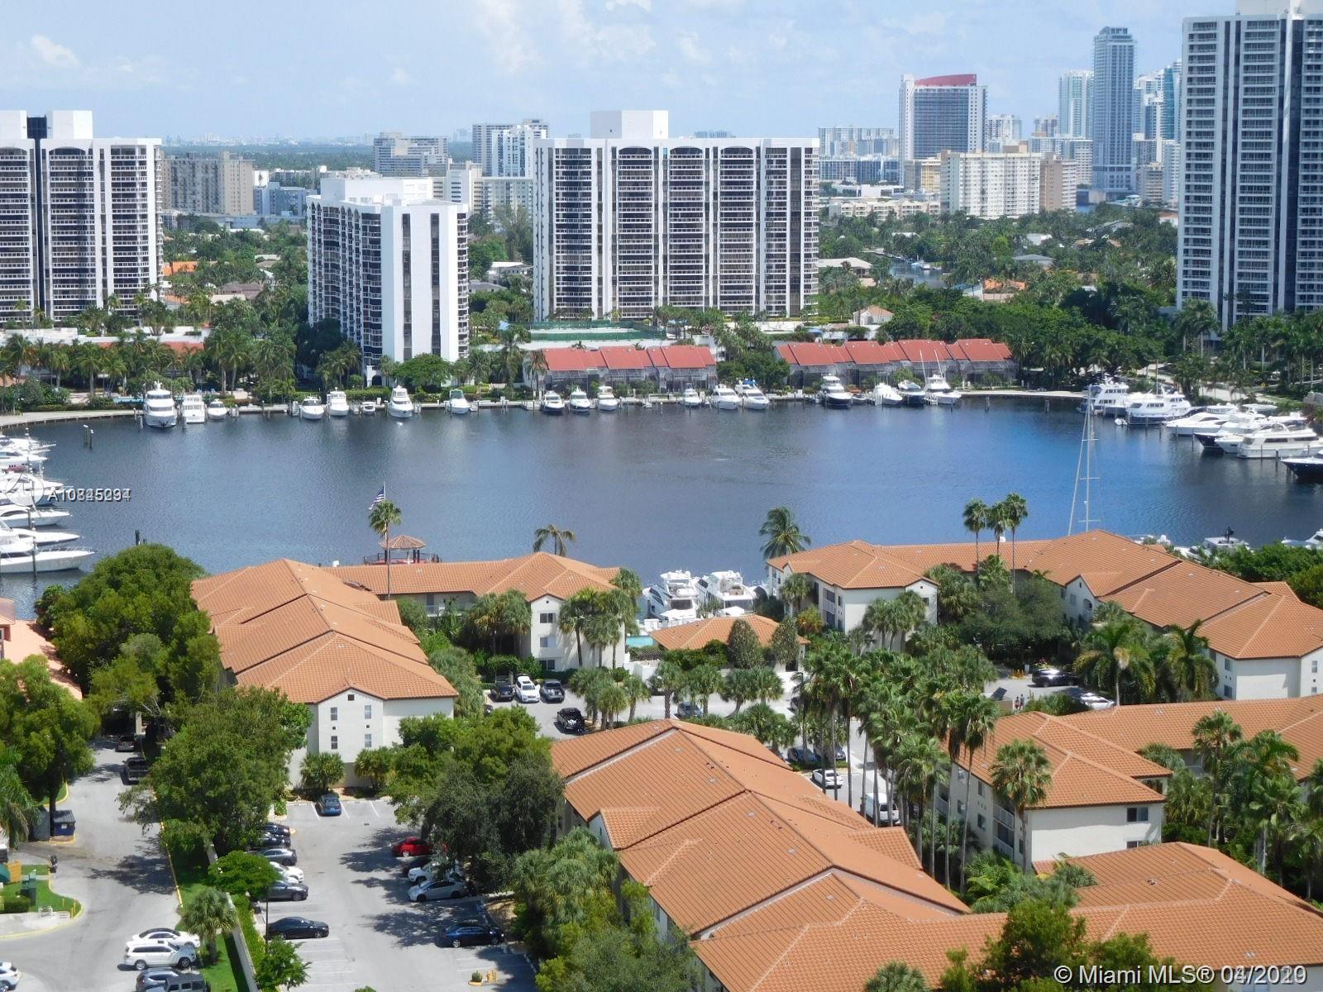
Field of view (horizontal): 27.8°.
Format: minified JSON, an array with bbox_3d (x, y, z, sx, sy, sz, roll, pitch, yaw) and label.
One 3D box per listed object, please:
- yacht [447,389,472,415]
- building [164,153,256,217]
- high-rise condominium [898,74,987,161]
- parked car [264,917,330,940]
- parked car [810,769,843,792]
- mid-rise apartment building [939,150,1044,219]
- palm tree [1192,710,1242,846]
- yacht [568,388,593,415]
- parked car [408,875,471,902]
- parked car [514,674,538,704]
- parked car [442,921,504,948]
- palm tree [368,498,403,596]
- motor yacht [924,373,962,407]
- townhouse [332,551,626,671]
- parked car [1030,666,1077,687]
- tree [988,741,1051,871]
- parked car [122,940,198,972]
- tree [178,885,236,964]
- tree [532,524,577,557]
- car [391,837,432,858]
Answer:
[{"bbox_3d":[-44.362,-20.884,588.116,3.500,4.400,10.500,-2,8,-17],"label":"yacht"},{"bbox_3d":[-292.199,-198.538,1727.681,60.000,48.500,24.000,7,10,40],"label":"building"},{"bbox_3d":[235.423,-298.663,2240.185,72.000,109.000,26.000,-1,8,-5],"label":"high-rise condominium"},{"bbox_3d":[-26.956,31.818,198.403,4.700,1.440,1.810,-1,8,-8],"label":"parked car"},{"bbox_3d":[15.135,25.421,243.677,1.820,1.440,4.600,-2,8,-14],"label":"parked car"},{"bbox_3d":[213.939,-198.778,1737.450,85.140,47.000,15.500,-7,11,-44],"label":"mid-rise apartment building"},{"bbox_3d":[44.183,23.577,213.565,4.000,13.200,4.000,0,8,0],"label":"palm tree"},{"bbox_3d":[-18.304,-21.492,591.870,4.100,4.600,12.500,-1,8,-8],"label":"yacht"},{"bbox_3d":[-17.258,30.296,207.670,4.500,1.470,1.790,-3,8,-18],"label":"parked car"},{"bbox_3d":[-14.101,20.211,281.077,1.920,1.700,4.700,-1,8,-11],"label":"parked car"},{"bbox_3d":[-13.703,31.910,195.856,4.750,1.450,1.830,-1,8,-11],"label":"parked car"},{"bbox_3d":[-29.818,10.246,290.483,3.500,19.552,3.500,0,8,0],"label":"palm tree"},{"bbox_3d":[63.156,-24.138,601.714,4.600,6.300,14.000,-3,8,-24],"label":"motor yacht"},{"bbox_3d":[-21.700,12.657,300.100,31.300,12.200,20.000,-2,8,-15],"label":"townhouse"},{"bbox_3d":[42.485,19.557,288.907,4.750,1.520,1.870,-1,8,-5],"label":"parked car"},{"bbox_3d":[28.536,25.357,212.343,4.800,12.600,4.800,0,8,0],"label":"tree"},{"bbox_3d":[-35.698,32.488,190.598,5.000,1.720,1.930,-1,8,-10],"label":"parked car"},{"bbox_3d":[-32.403,30.469,191.051,4.000,5.600,4.000,0,8,0],"label":"tree"},{"bbox_3d":[-13.284,9.301,334.292,5.600,11.600,5.600,0,8,0],"label":"tree"},{"bbox_3d":[-20.200,29.310,224.587,4.600,1.470,1.800,-2,8,-13],"label":"car"}]

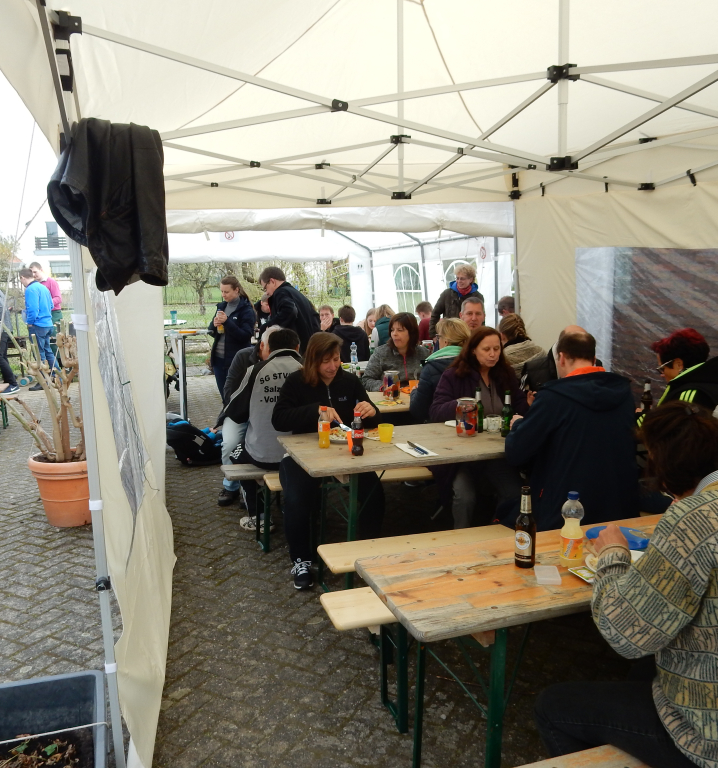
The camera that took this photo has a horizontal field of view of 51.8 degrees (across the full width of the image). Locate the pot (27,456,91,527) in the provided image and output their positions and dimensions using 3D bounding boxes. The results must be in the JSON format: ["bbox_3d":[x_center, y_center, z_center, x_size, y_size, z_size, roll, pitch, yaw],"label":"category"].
[{"bbox_3d":[-1.990,0.705,5.017,0.500,0.460,0.500,-1,8,0],"label":"pot"}]

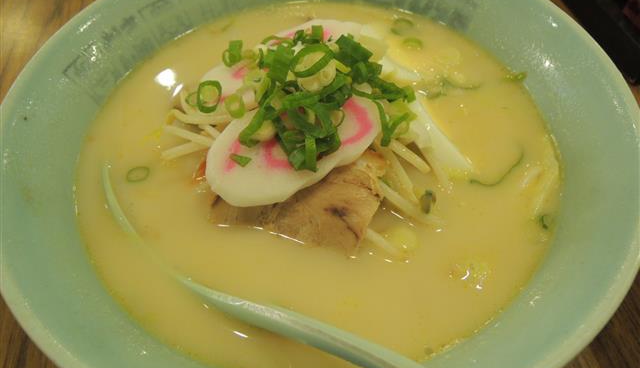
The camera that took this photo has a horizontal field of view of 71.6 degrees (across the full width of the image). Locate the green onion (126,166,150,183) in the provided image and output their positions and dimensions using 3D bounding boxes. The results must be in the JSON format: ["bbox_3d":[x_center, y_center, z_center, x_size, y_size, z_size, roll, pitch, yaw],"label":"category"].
[{"bbox_3d":[-0.070,-0.004,0.170,0.009,0.003,0.007,-24,58,-14],"label":"green onion"}]

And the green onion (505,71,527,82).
[{"bbox_3d":[0.086,-0.047,0.194,0.009,0.004,0.005,16,57,12],"label":"green onion"}]

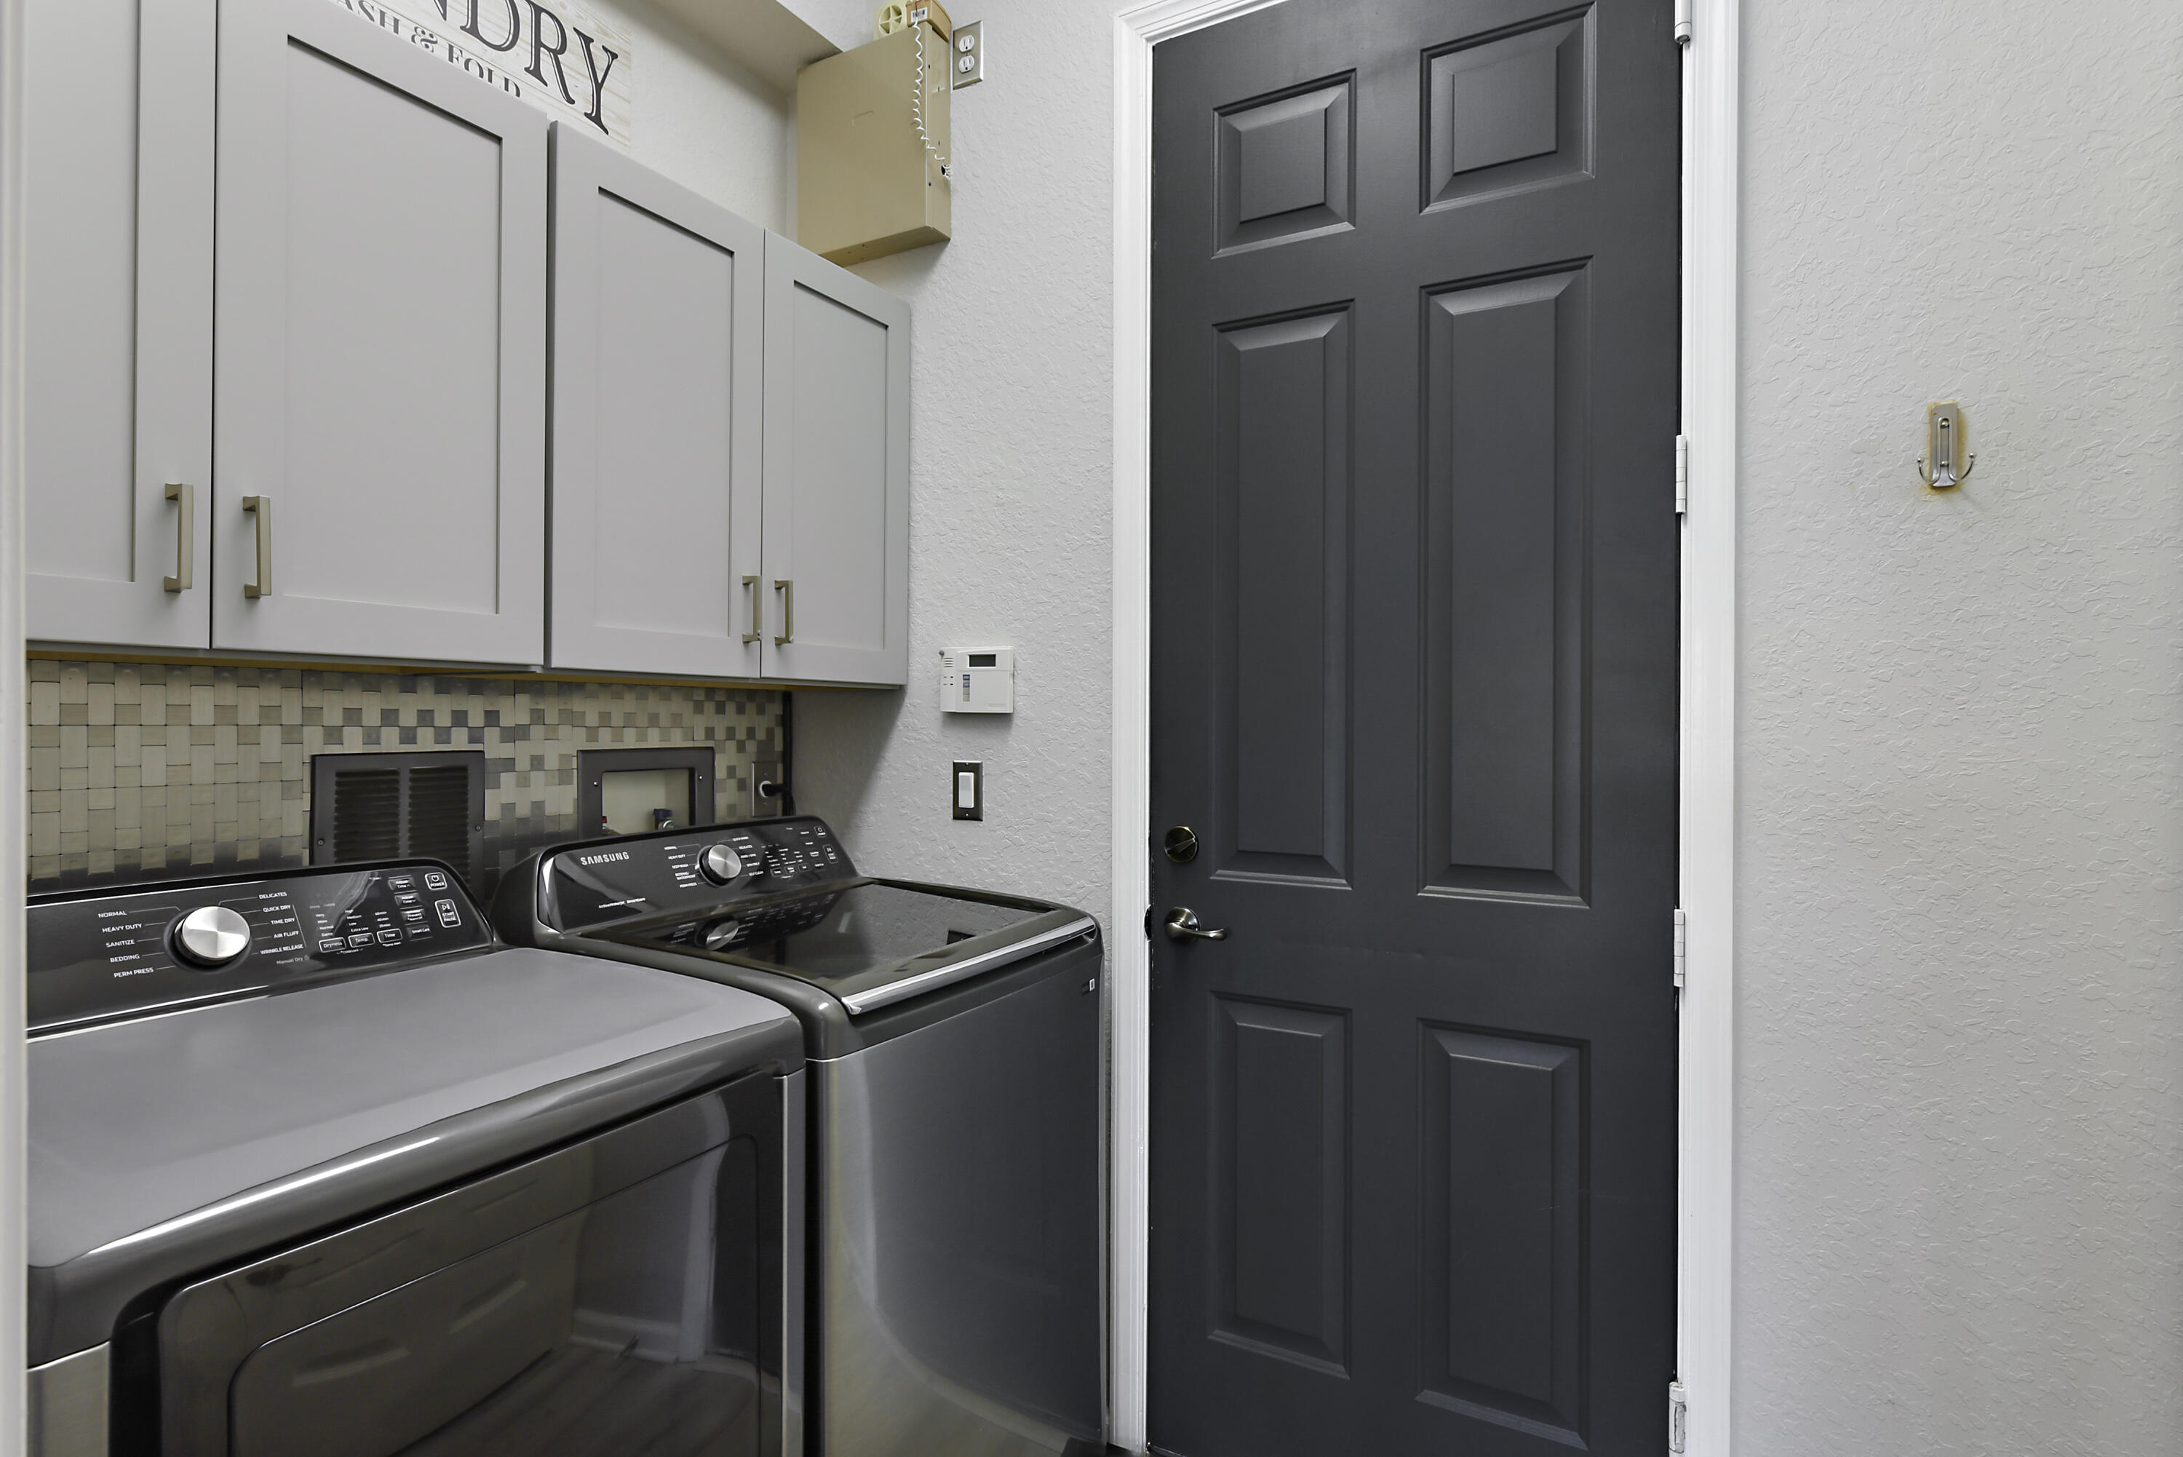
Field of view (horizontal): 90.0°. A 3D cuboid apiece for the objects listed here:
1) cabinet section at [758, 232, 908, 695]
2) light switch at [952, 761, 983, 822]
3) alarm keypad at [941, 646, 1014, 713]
[{"bbox_3d":[-0.593,-0.456,2.059,0.330,0.753,0.387,0,0,29],"label":"cabinet section"},{"bbox_3d":[-0.237,0.120,2.100,0.070,0.113,0.010,0,0,28],"label":"light switch"},{"bbox_3d":[-0.218,-0.090,2.081,0.153,0.122,0.024,0,0,28],"label":"alarm keypad"}]

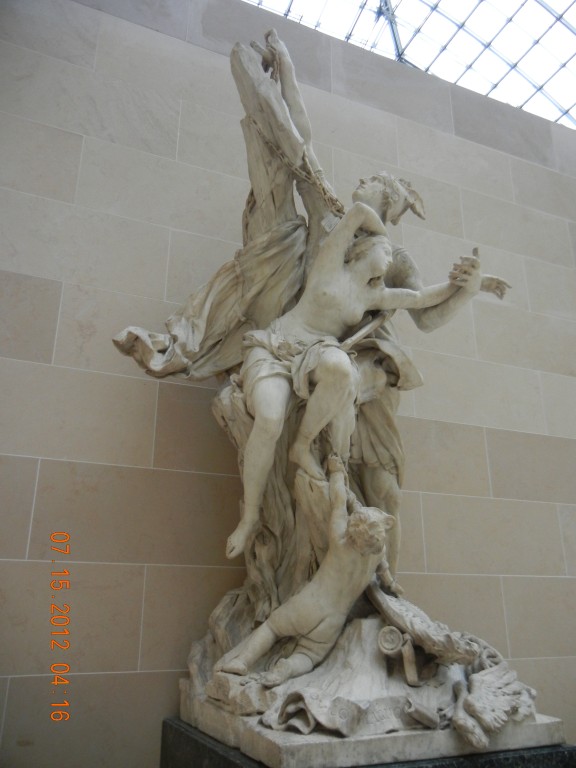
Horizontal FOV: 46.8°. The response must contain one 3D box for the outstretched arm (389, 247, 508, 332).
[{"bbox_3d":[0.716,-0.414,2.949,0.540,0.360,0.220,9,-20,-23],"label":"outstretched arm"}]

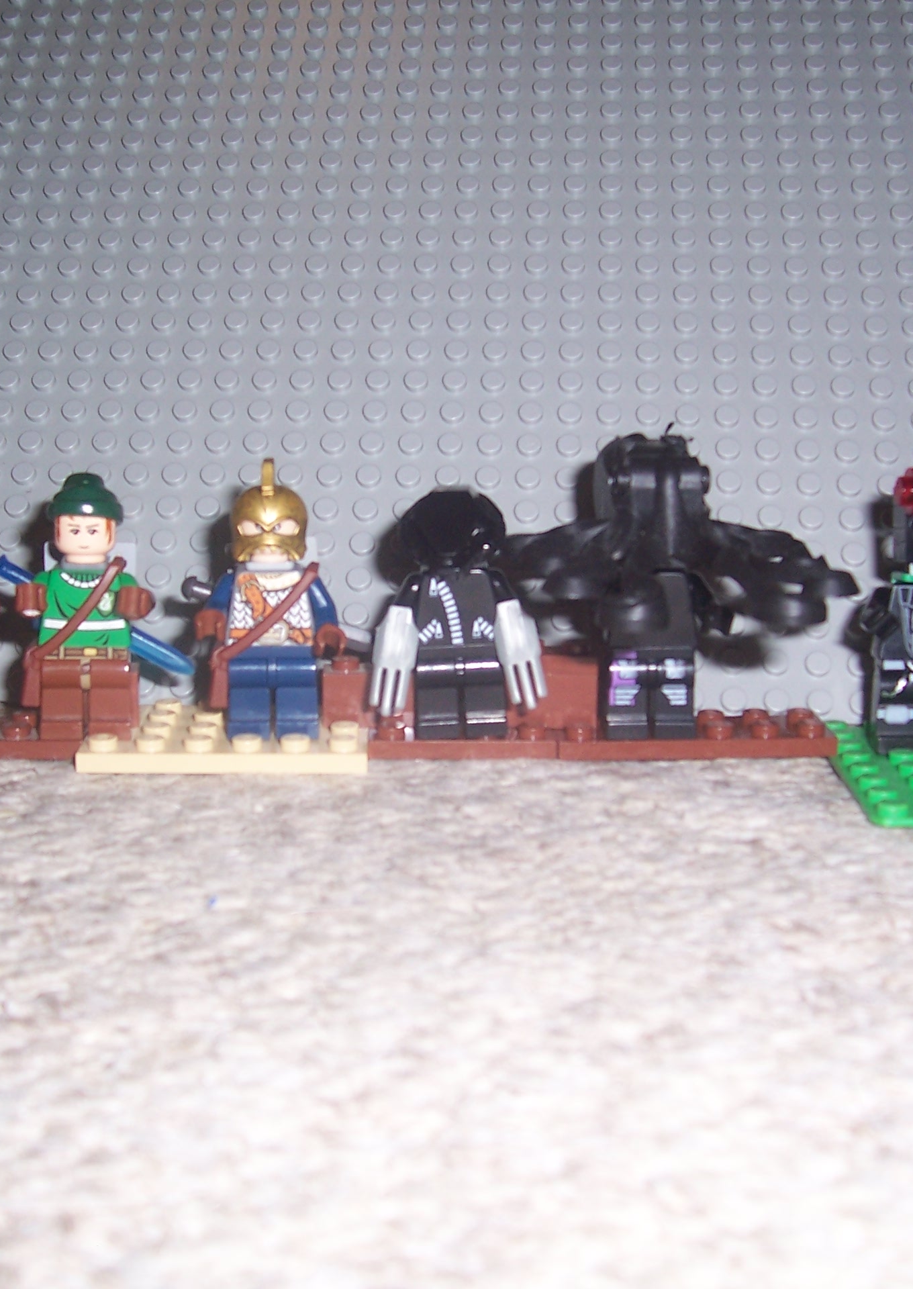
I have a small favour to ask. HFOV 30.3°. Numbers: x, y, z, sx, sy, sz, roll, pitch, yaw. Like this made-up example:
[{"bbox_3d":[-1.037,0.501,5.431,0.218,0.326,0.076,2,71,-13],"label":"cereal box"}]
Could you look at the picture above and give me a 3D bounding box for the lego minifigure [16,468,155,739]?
[{"bbox_3d":[-0.061,-0.006,0.284,0.024,0.045,0.018,0,12,-2],"label":"lego minifigure"}]

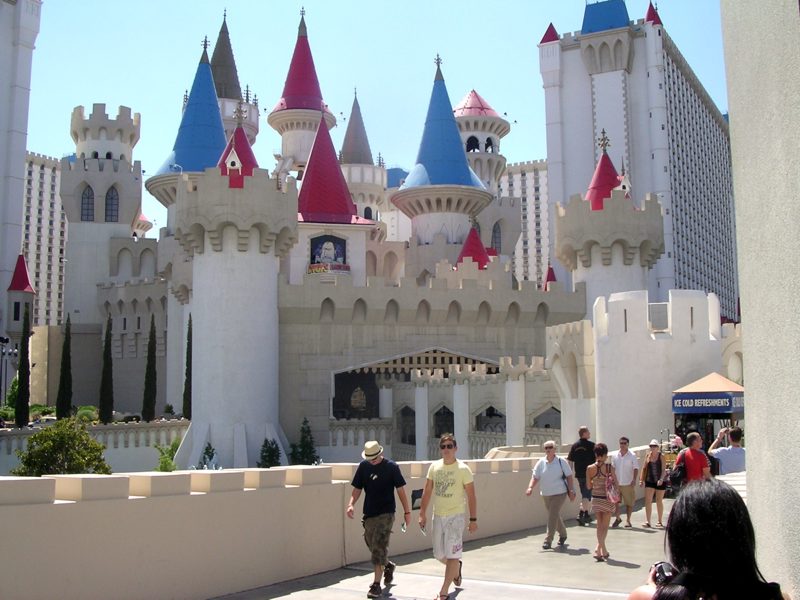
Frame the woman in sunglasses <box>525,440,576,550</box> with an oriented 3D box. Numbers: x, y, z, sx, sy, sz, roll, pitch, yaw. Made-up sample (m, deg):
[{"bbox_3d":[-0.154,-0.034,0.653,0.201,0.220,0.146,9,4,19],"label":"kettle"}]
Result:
[{"bbox_3d":[2.264,2.922,13.120,0.720,1.600,0.500,-3,-8,17],"label":"woman in sunglasses"}]

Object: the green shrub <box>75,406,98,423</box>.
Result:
[{"bbox_3d":[-27.538,10.075,77.380,1.900,1.720,1.900,0,-8,0],"label":"green shrub"}]

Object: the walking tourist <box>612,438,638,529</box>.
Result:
[{"bbox_3d":[4.237,3.429,16.500,0.530,1.690,0.420,-3,-7,20],"label":"walking tourist"}]

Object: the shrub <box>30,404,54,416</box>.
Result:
[{"bbox_3d":[-41.930,12.960,103.000,2.800,1.400,2.000,1,-7,-10],"label":"shrub"}]

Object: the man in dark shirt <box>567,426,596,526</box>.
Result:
[{"bbox_3d":[3.330,3.247,16.200,0.560,1.820,0.460,-3,-7,20],"label":"man in dark shirt"}]

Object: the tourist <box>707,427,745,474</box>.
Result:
[{"bbox_3d":[5.378,2.938,14.124,0.620,1.760,0.500,3,-9,-22],"label":"tourist"}]

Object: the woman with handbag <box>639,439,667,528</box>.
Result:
[{"bbox_3d":[4.682,3.394,16.283,0.500,1.590,0.380,-2,-8,10],"label":"woman with handbag"}]

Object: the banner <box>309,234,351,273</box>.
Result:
[{"bbox_3d":[-6.984,-4.508,87.000,4.100,3.900,0.250,1,-7,-15],"label":"banner"}]

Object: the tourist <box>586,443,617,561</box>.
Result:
[{"bbox_3d":[2.829,2.826,12.300,0.460,1.610,0.380,-2,-7,16],"label":"tourist"}]

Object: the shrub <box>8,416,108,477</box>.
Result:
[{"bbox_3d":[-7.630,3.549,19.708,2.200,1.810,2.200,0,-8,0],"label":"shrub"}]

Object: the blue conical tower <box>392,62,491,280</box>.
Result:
[{"bbox_3d":[3.494,-10.970,72.189,7.800,18.640,7.800,0,-8,0],"label":"blue conical tower"}]

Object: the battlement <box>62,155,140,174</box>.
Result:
[{"bbox_3d":[-39.088,-17.613,115.000,10.000,2.500,10.000,0,-7,-6],"label":"battlement"}]

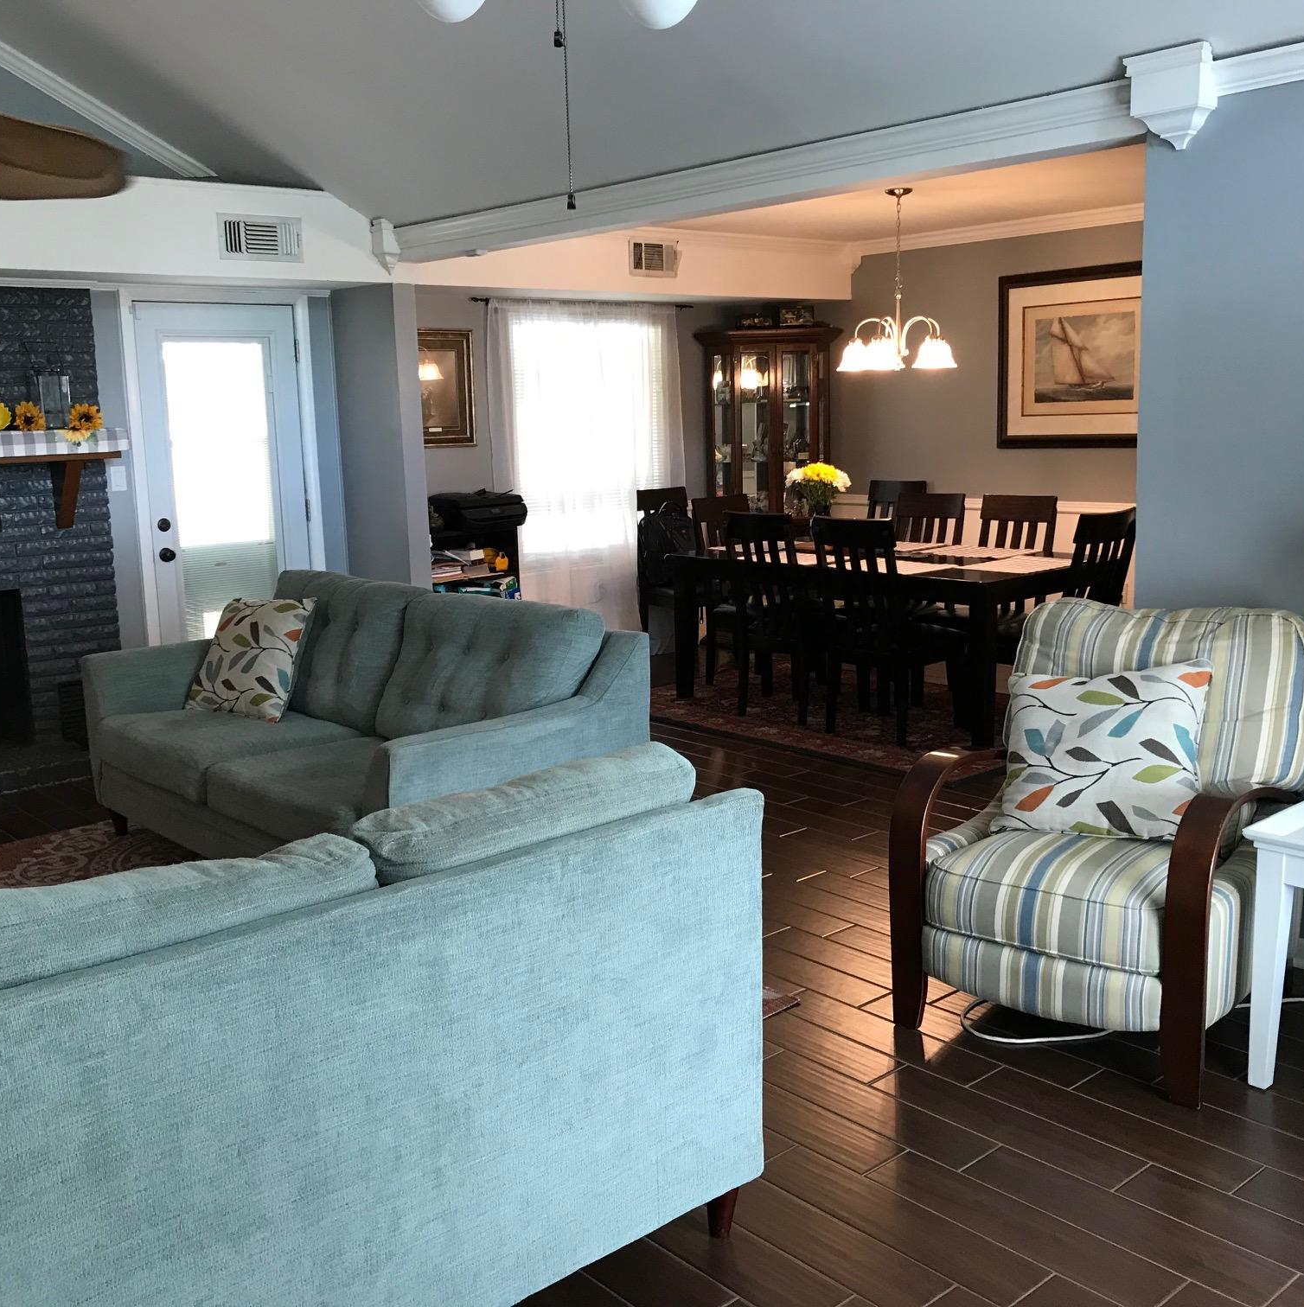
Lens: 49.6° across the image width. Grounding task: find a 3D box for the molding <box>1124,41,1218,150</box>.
[{"bbox_3d":[1.381,-1.481,3.768,0.125,0.245,0.225,-10,13,-41],"label":"molding"}]

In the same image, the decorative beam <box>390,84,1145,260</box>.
[{"bbox_3d":[0.068,-1.680,5.183,0.180,0.135,3.840,-10,13,-41],"label":"decorative beam"}]

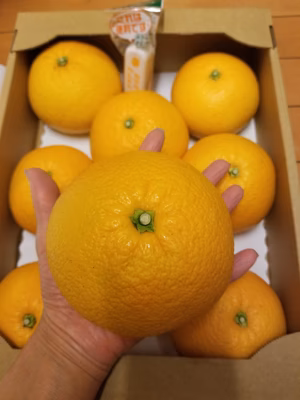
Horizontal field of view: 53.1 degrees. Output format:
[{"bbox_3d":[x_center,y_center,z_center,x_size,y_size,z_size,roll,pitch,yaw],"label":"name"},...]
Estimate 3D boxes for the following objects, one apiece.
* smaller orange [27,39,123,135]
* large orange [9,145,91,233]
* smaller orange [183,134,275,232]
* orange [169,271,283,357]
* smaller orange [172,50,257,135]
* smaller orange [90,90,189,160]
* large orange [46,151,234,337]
[{"bbox_3d":[-0.085,-0.129,0.351,0.106,0.093,0.106,0,70,0],"label":"smaller orange"},{"bbox_3d":[-0.094,-0.009,0.312,0.094,0.083,0.094,0,70,0],"label":"large orange"},{"bbox_3d":[0.075,-0.017,0.310,0.103,0.090,0.103,0,70,0],"label":"smaller orange"},{"bbox_3d":[0.067,0.112,0.264,0.098,0.087,0.098,0,70,0],"label":"orange"},{"bbox_3d":[0.076,-0.123,0.353,0.097,0.085,0.097,0,70,0],"label":"smaller orange"},{"bbox_3d":[-0.011,-0.065,0.327,0.106,0.093,0.106,0,70,0],"label":"smaller orange"},{"bbox_3d":[-0.005,0.022,0.172,0.103,0.091,0.103,0,70,0],"label":"large orange"}]

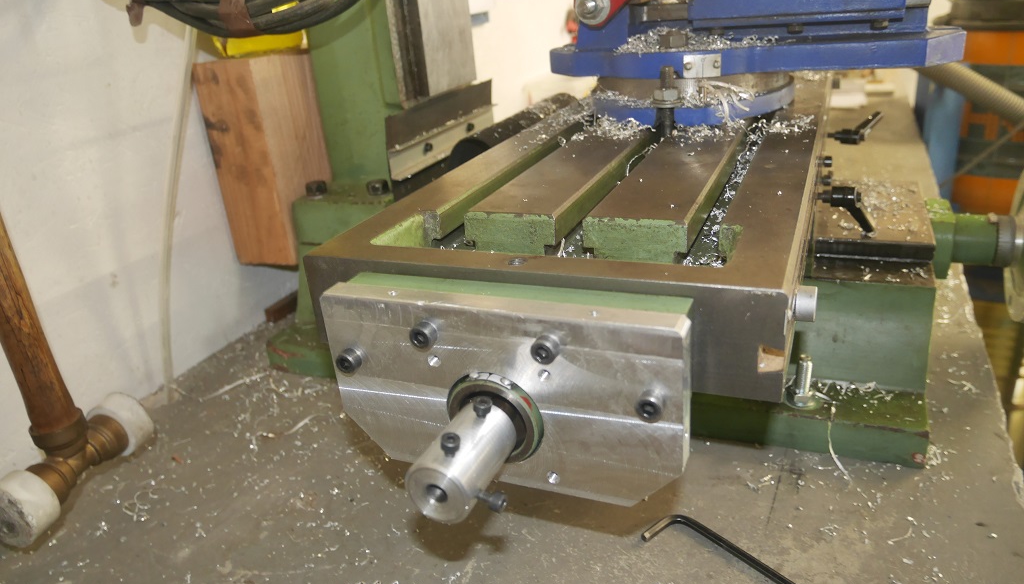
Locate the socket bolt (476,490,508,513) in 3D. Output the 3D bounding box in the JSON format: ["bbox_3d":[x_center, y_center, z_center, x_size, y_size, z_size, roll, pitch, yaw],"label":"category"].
[{"bbox_3d":[-0.006,0.057,0.194,0.010,0.006,0.006,16,29,18],"label":"socket bolt"}]

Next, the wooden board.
[{"bbox_3d":[-0.216,-0.126,0.661,0.063,0.179,0.093,5,25,24],"label":"wooden board"}]

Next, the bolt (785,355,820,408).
[{"bbox_3d":[0.179,0.053,0.433,0.022,0.031,0.022,5,25,24],"label":"bolt"}]

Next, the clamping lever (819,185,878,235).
[{"bbox_3d":[0.212,-0.051,0.448,0.038,0.047,0.013,5,69,24],"label":"clamping lever"}]

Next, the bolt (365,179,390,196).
[{"bbox_3d":[-0.108,-0.084,0.573,0.017,0.011,0.017,5,25,24],"label":"bolt"}]

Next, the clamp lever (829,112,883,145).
[{"bbox_3d":[0.285,-0.137,0.588,0.038,0.013,0.047,5,44,24],"label":"clamp lever"}]

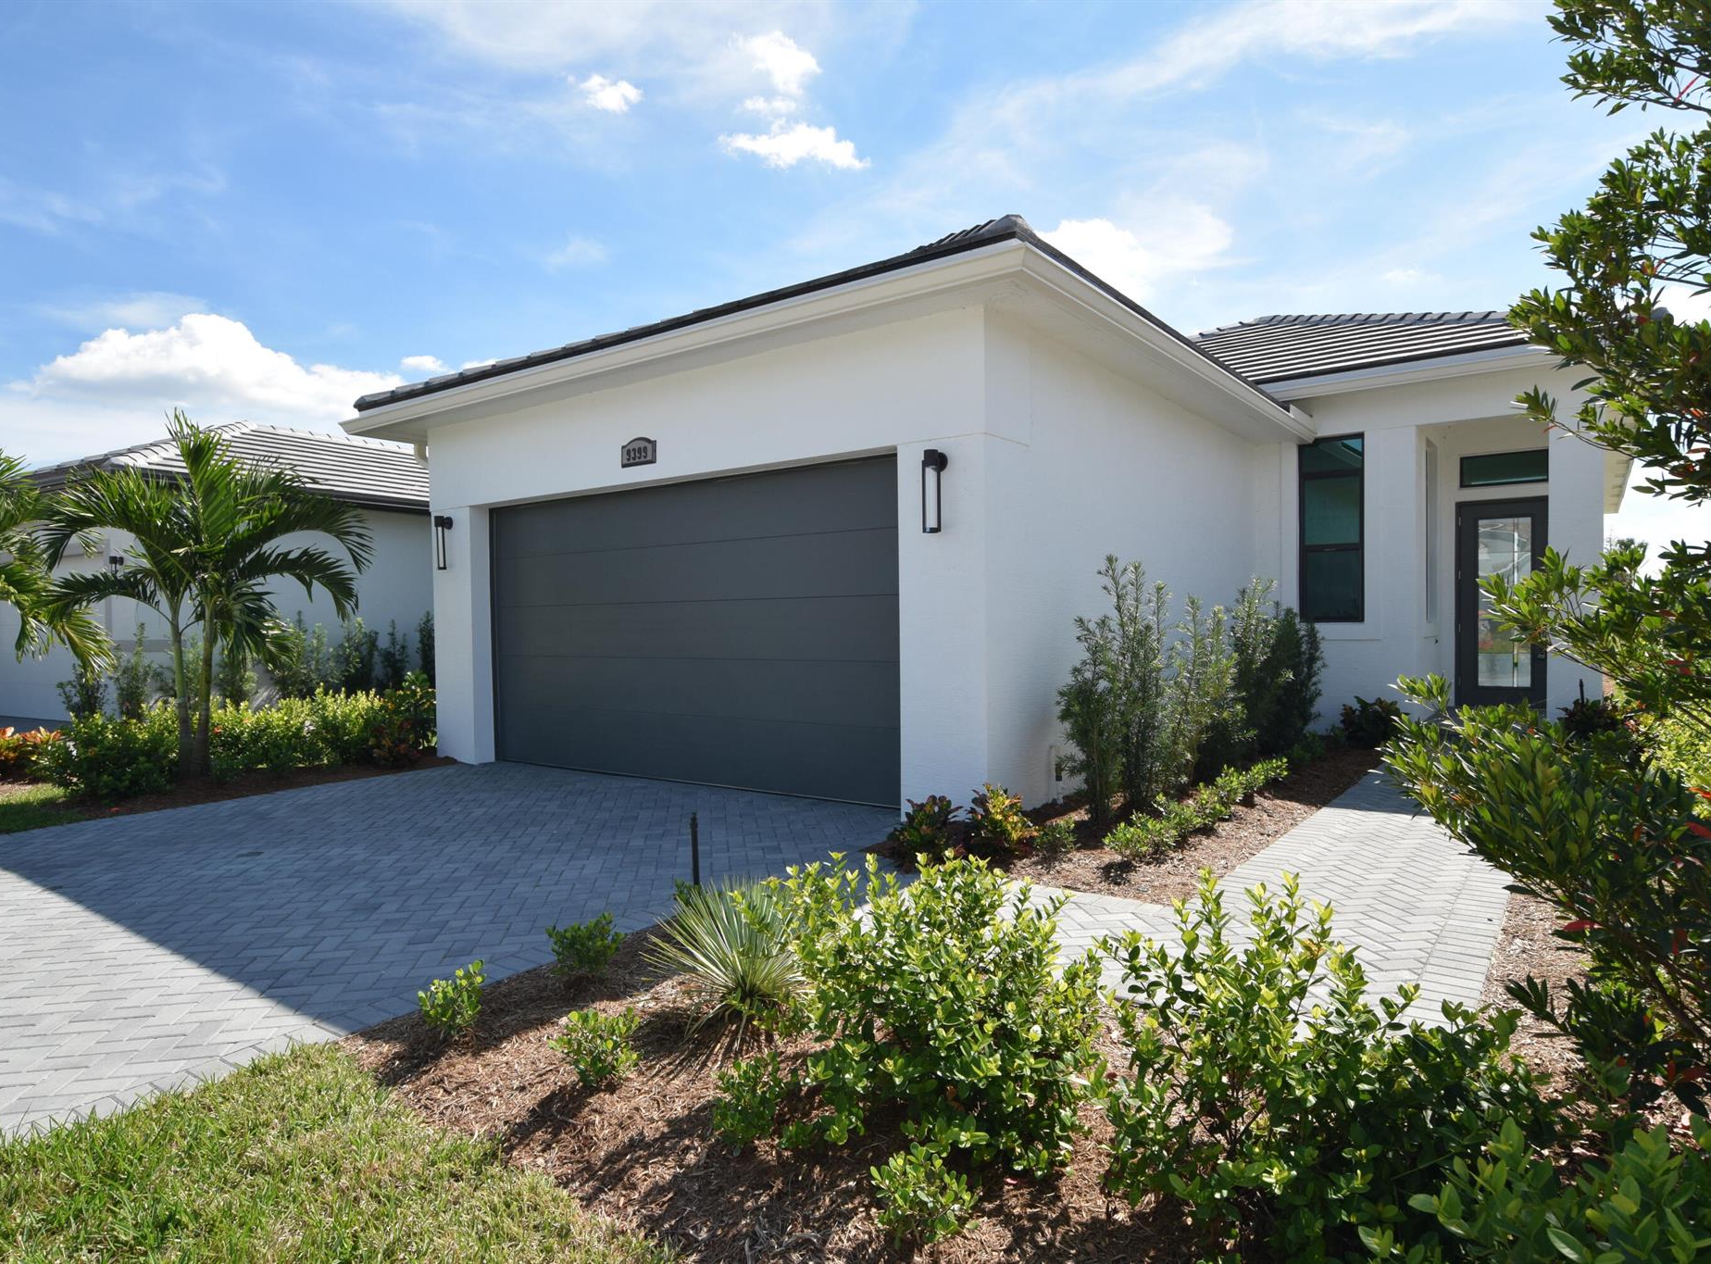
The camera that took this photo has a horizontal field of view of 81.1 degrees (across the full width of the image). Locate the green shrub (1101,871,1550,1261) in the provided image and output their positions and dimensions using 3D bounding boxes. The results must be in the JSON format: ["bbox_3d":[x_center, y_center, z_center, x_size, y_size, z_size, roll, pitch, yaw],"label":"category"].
[{"bbox_3d":[1.145,0.952,2.544,1.017,0.691,1.017,0,0,24],"label":"green shrub"}]

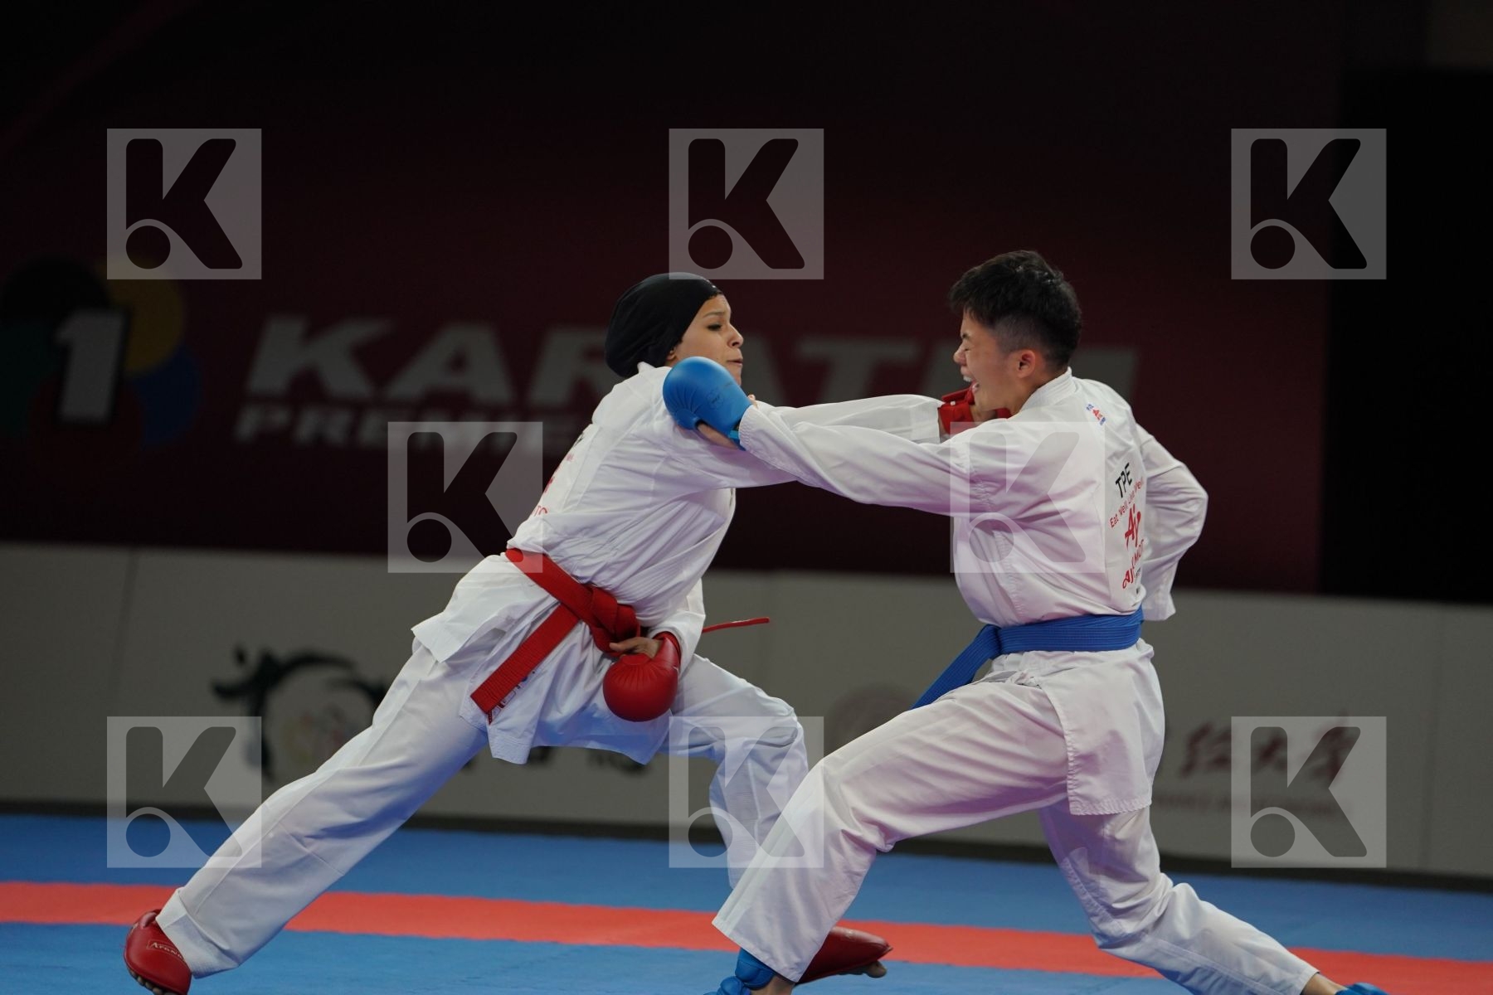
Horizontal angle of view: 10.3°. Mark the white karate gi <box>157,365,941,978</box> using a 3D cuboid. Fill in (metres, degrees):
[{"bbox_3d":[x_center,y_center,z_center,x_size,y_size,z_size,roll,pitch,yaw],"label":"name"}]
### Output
[{"bbox_3d":[-0.334,0.276,13.362,1.264,0.993,0.660,2,1,-12],"label":"white karate gi"}]

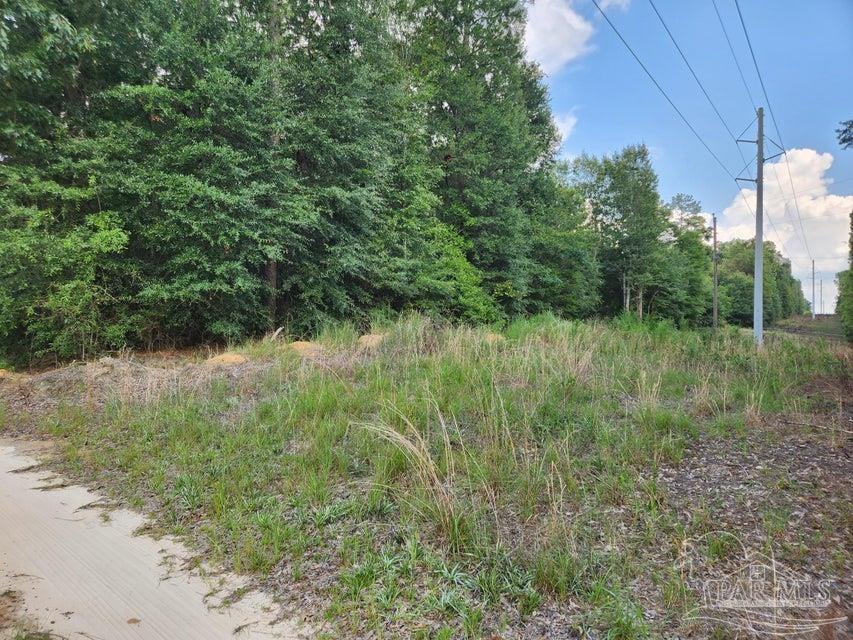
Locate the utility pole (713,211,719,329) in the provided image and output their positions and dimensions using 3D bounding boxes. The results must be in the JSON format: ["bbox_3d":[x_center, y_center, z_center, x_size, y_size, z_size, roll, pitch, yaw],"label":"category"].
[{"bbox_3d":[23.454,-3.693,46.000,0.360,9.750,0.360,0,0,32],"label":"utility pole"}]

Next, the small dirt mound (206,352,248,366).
[{"bbox_3d":[-5.793,1.159,16.500,1.250,0.400,1.100,0,0,-18],"label":"small dirt mound"}]

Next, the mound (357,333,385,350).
[{"bbox_3d":[-1.857,0.723,18.800,0.950,0.520,0.900,0,0,-5],"label":"mound"}]

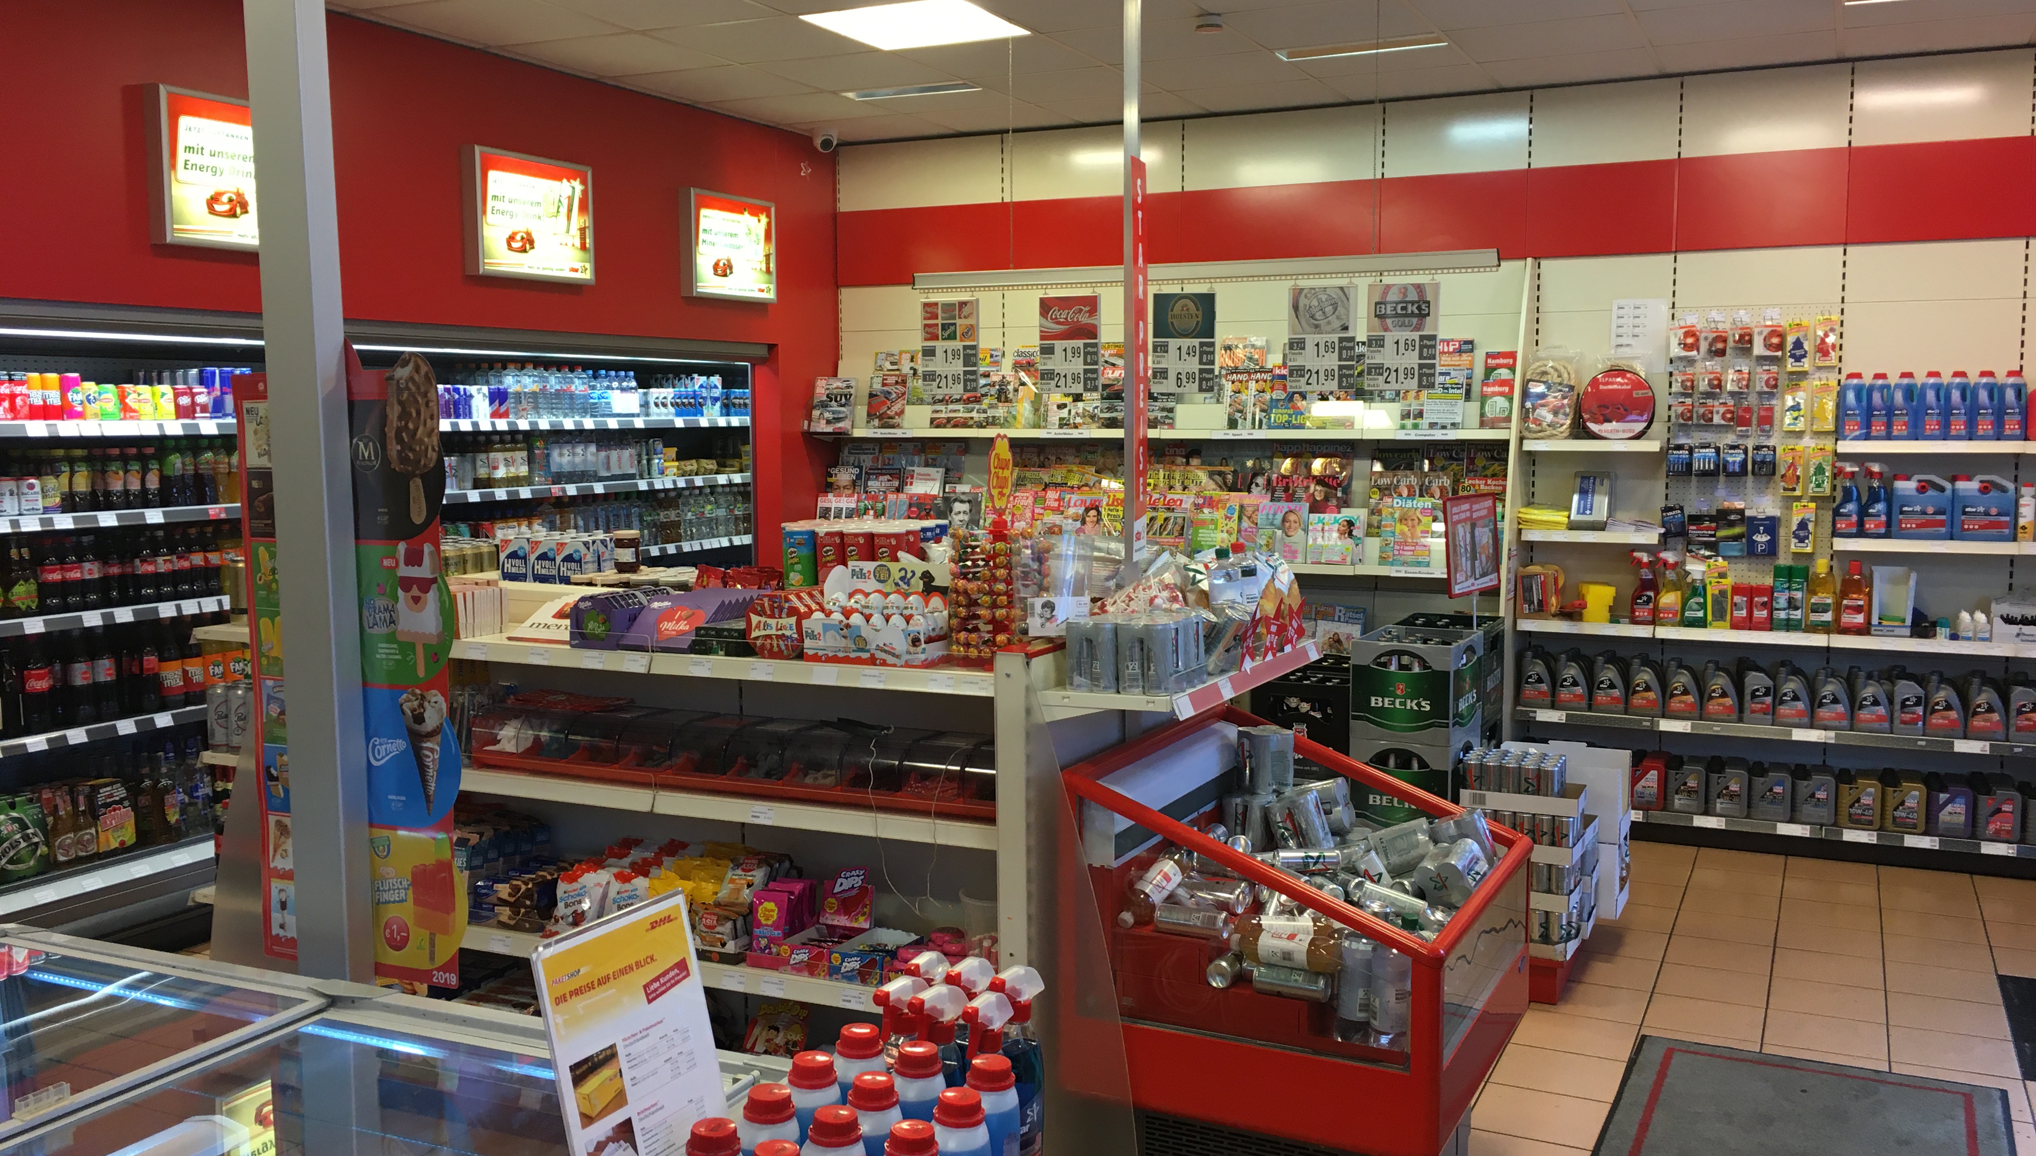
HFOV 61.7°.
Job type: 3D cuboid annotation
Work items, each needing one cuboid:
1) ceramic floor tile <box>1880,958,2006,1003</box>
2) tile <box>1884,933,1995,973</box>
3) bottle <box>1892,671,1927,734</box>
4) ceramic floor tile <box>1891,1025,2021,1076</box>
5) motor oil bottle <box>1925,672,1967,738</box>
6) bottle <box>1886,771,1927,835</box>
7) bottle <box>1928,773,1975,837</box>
[{"bbox_3d":[2.722,1.187,5.031,0.298,0.010,0.298,2,6,26],"label":"ceramic floor tile"},{"bbox_3d":[2.872,1.180,5.332,0.300,0.010,0.300,2,6,26],"label":"tile"},{"bbox_3d":[3.330,0.467,6.371,0.104,0.230,0.070,3,7,26],"label":"bottle"},{"bbox_3d":[2.452,1.246,4.469,0.298,0.010,0.298,2,6,26],"label":"ceramic floor tile"},{"bbox_3d":[3.437,0.470,6.322,0.126,0.235,0.075,3,7,26],"label":"motor oil bottle"},{"bbox_3d":[3.253,0.820,6.253,0.141,0.222,0.066,3,7,26],"label":"bottle"},{"bbox_3d":[3.415,0.826,6.238,0.143,0.230,0.065,2,6,26],"label":"bottle"}]

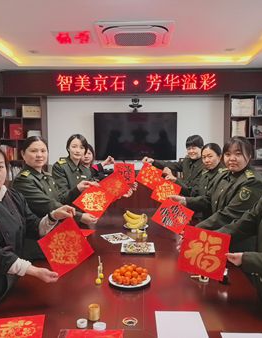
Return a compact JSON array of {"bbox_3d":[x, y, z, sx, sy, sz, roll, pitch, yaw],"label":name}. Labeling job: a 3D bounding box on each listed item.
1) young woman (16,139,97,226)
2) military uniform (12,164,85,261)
[{"bbox_3d":[-0.580,0.556,2.313,0.550,1.620,0.520,3,4,44],"label":"young woman"},{"bbox_3d":[-0.580,0.327,2.301,0.500,0.760,0.520,3,4,44],"label":"military uniform"}]

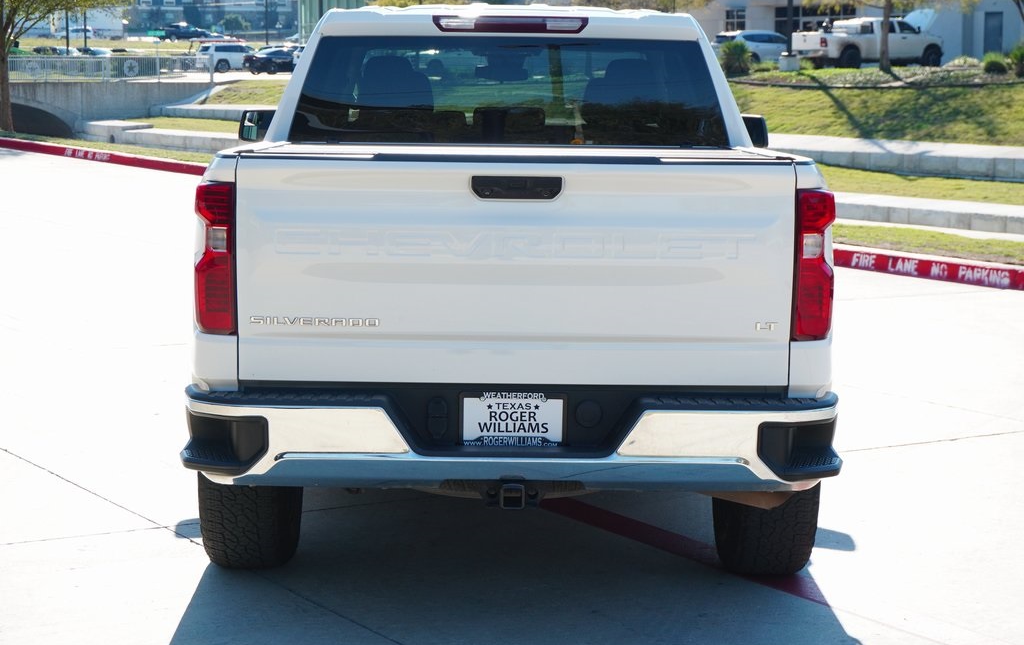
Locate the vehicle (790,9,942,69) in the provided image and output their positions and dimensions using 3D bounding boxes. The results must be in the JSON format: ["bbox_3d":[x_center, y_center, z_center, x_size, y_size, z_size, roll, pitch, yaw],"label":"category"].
[{"bbox_3d":[13.898,-10.927,80.000,5.950,2.050,2.050,-3,7,-25],"label":"vehicle"}]

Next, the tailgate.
[{"bbox_3d":[0.011,-0.158,5.960,1.623,0.666,0.120,1,6,-1],"label":"tailgate"}]

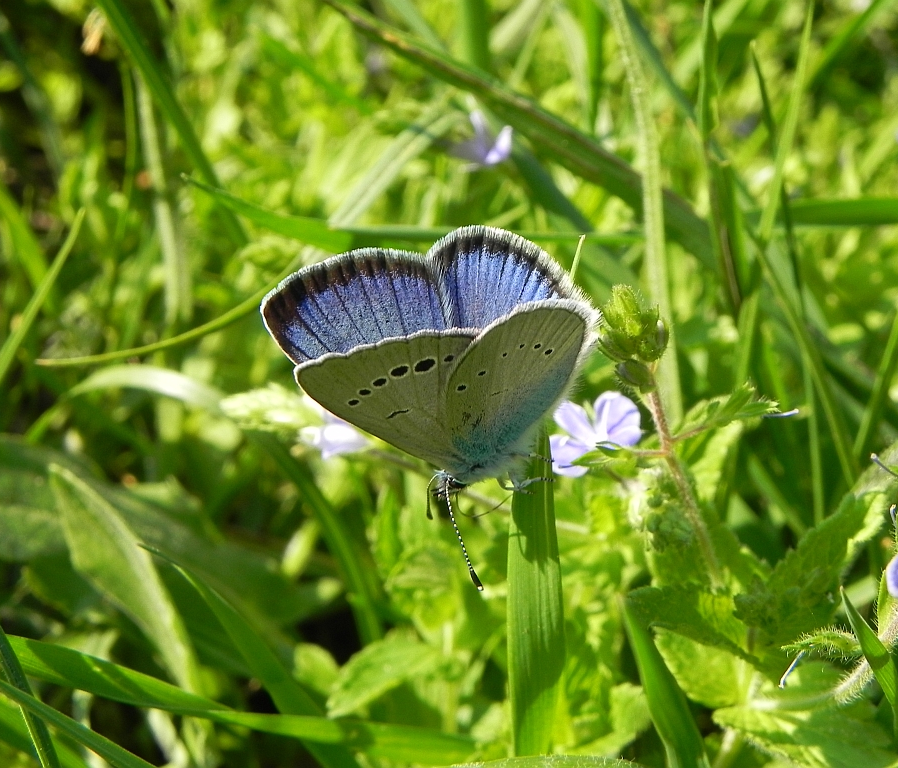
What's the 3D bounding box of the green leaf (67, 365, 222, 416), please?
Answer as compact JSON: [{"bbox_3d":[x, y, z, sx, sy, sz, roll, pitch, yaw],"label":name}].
[{"bbox_3d":[-0.038,0.001,0.195,0.020,0.004,0.005,7,41,-6],"label":"green leaf"}]

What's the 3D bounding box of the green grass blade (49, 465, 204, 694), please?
[{"bbox_3d":[-0.037,0.022,0.175,0.008,0.003,0.031,-24,71,-36],"label":"green grass blade"}]

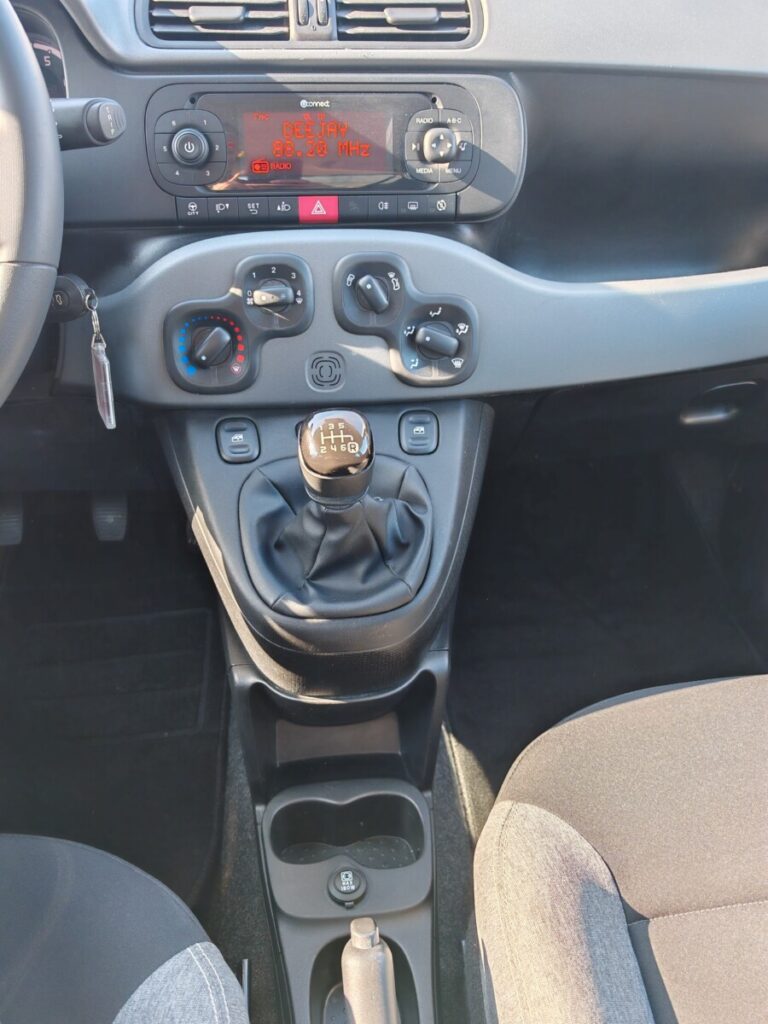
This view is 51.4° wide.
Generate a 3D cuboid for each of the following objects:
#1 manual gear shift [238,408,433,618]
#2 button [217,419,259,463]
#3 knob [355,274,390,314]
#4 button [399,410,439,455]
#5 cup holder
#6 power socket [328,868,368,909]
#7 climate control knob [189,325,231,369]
[{"bbox_3d":[-0.032,-0.018,0.534,0.143,0.112,0.142,-3,56,-5],"label":"manual gear shift"},{"bbox_3d":[-0.114,-0.056,0.620,0.033,0.011,0.040,-3,64,-5],"label":"button"},{"bbox_3d":[-0.008,-0.163,0.598,0.029,0.030,0.019,-3,3,-5],"label":"knob"},{"bbox_3d":[0.028,-0.063,0.632,0.033,0.011,0.040,-3,64,-5],"label":"button"},{"bbox_3d":[-0.033,0.310,0.723,0.136,0.066,0.080,-3,31,-5],"label":"cup holder"},{"bbox_3d":[-0.030,0.307,0.653,0.033,0.013,0.034,-3,31,-5],"label":"power socket"},{"bbox_3d":[-0.129,-0.123,0.594,0.031,0.031,0.019,-3,3,-5],"label":"climate control knob"}]

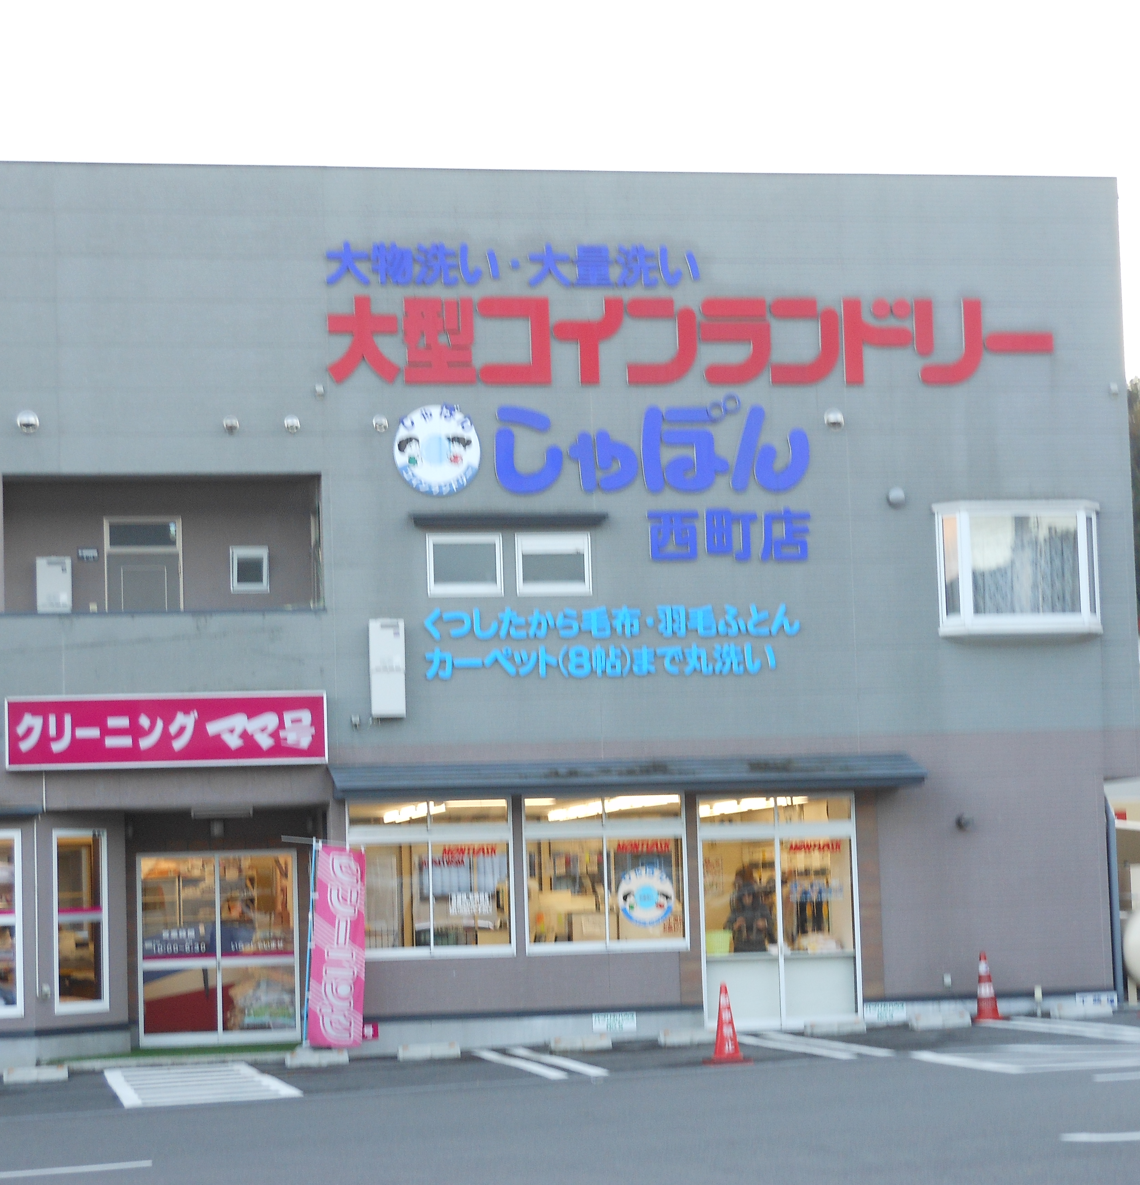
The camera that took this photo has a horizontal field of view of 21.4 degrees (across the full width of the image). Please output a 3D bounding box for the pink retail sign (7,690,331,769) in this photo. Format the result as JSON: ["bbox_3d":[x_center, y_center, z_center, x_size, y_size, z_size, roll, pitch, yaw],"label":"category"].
[{"bbox_3d":[-3.969,1.358,29.680,3.140,0.739,0.250,-1,-5,-11],"label":"pink retail sign"}]

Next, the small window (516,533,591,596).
[{"bbox_3d":[-0.169,-0.292,31.137,0.787,0.647,0.100,-1,-5,-11],"label":"small window"}]

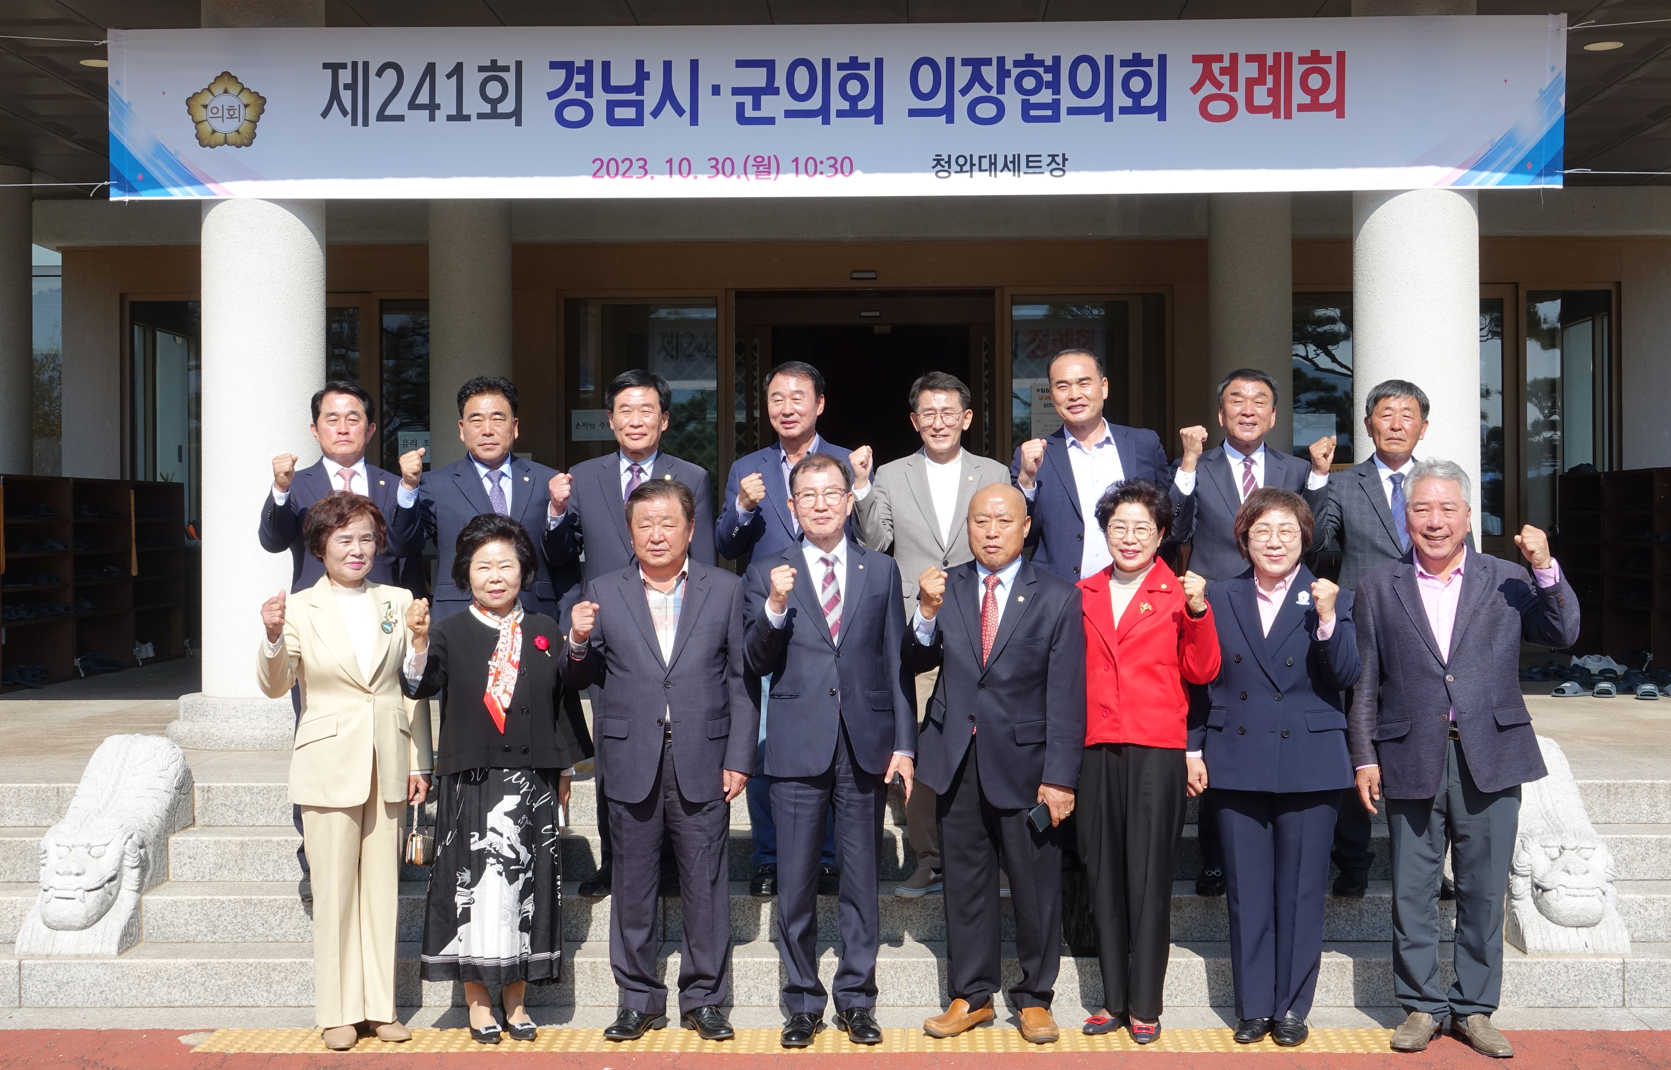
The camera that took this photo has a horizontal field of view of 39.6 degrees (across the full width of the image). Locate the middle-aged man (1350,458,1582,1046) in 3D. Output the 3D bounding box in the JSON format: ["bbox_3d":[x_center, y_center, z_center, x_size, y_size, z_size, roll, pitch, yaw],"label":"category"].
[{"bbox_3d":[1.793,0.639,6.626,0.652,1.711,0.430,0,0,6],"label":"middle-aged man"}]

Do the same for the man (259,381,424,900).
[{"bbox_3d":[-1.623,0.337,7.620,0.540,1.689,0.410,0,0,-5],"label":"man"}]

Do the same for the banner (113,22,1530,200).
[{"bbox_3d":[0.007,-1.760,9.580,6.010,0.710,0.040,-1,0,2],"label":"banner"}]

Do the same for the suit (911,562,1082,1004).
[{"bbox_3d":[0.474,0.731,6.787,0.508,1.325,0.340,0,0,10],"label":"suit"}]

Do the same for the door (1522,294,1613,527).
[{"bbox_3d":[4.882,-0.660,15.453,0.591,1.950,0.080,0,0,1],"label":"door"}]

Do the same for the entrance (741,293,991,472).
[{"bbox_3d":[0.213,-0.381,16.100,1.830,2.646,0.300,0,0,1],"label":"entrance"}]

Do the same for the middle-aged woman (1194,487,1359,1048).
[{"bbox_3d":[1.295,0.661,6.820,0.483,1.600,0.370,0,0,3],"label":"middle-aged woman"}]

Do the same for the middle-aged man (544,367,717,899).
[{"bbox_3d":[-0.676,0.310,7.650,0.572,1.734,0.410,0,0,0],"label":"middle-aged man"}]

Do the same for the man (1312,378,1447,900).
[{"bbox_3d":[1.826,0.334,7.720,0.504,1.712,0.420,0,0,5],"label":"man"}]

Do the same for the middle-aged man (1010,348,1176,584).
[{"bbox_3d":[0.858,0.284,7.720,0.547,1.811,0.420,0,0,6],"label":"middle-aged man"}]

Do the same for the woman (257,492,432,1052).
[{"bbox_3d":[-1.419,0.684,6.696,0.505,1.616,0.400,0,0,-11],"label":"woman"}]

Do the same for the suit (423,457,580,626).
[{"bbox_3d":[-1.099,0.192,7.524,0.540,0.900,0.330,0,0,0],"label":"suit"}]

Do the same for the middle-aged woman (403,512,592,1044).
[{"bbox_3d":[-1.002,0.710,6.880,0.561,1.552,0.420,0,0,-10],"label":"middle-aged woman"}]

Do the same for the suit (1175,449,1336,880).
[{"bbox_3d":[1.385,0.423,7.720,0.534,1.445,0.400,0,0,5],"label":"suit"}]

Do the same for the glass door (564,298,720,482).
[{"bbox_3d":[-1.298,-0.446,15.584,1.044,2.300,0.080,0,0,1],"label":"glass door"}]

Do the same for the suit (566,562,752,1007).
[{"bbox_3d":[-0.526,0.757,6.900,0.582,1.357,0.370,0,0,0],"label":"suit"}]

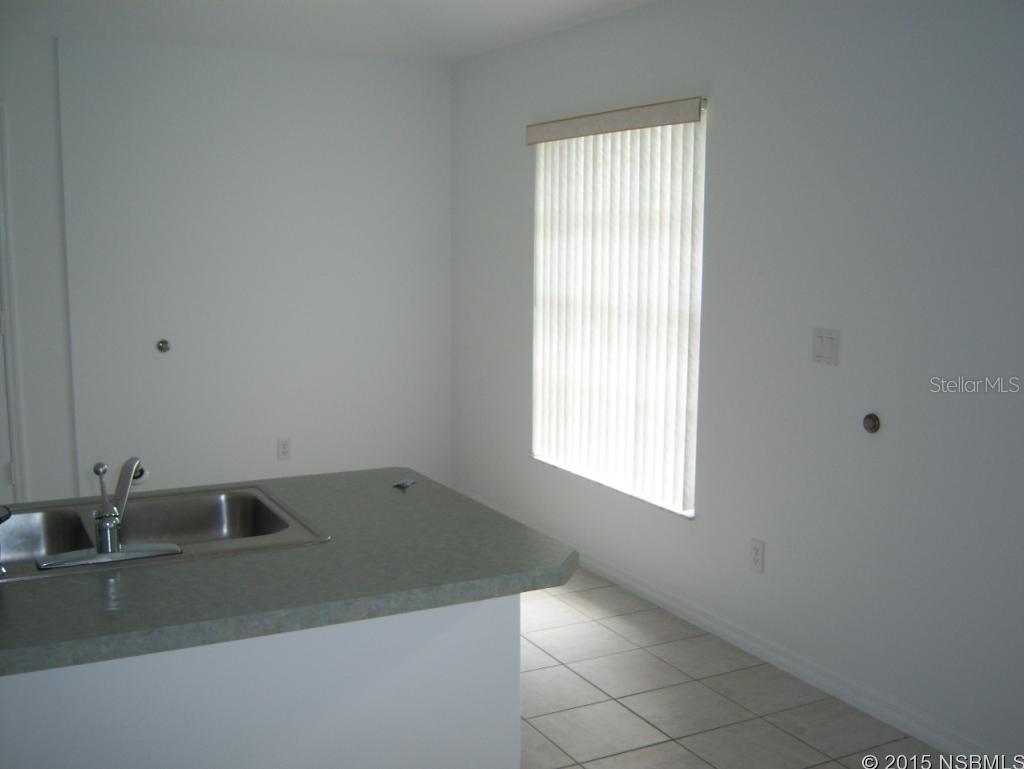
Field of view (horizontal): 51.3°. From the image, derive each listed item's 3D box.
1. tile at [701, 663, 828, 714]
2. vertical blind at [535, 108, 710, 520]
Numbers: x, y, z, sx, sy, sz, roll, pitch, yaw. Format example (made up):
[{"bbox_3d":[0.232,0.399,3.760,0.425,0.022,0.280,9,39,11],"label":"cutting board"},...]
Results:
[{"bbox_3d":[0.841,1.016,3.544,0.318,0.010,0.328,-4,8,-27],"label":"tile"},{"bbox_3d":[0.410,-0.362,4.654,0.090,1.610,1.371,-4,8,-27],"label":"vertical blind"}]

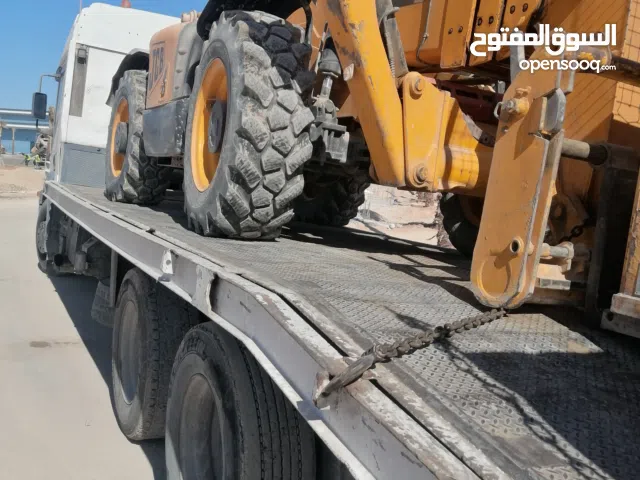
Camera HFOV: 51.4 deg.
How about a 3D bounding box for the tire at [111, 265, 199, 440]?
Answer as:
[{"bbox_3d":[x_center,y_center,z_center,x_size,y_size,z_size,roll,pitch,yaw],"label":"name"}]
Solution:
[{"bbox_3d":[-1.052,0.708,4.140,0.300,1.040,1.040,3,5,-27],"label":"tire"}]

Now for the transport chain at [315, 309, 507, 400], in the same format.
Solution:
[{"bbox_3d":[0.295,0.304,1.855,0.850,0.100,0.100,-14,17,-42],"label":"transport chain"}]

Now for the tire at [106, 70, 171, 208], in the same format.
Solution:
[{"bbox_3d":[-1.712,-0.950,6.198,0.400,1.250,1.240,3,5,-27],"label":"tire"}]

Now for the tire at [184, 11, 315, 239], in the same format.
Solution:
[{"bbox_3d":[-0.460,-0.629,3.811,0.400,1.250,1.240,3,5,-27],"label":"tire"}]

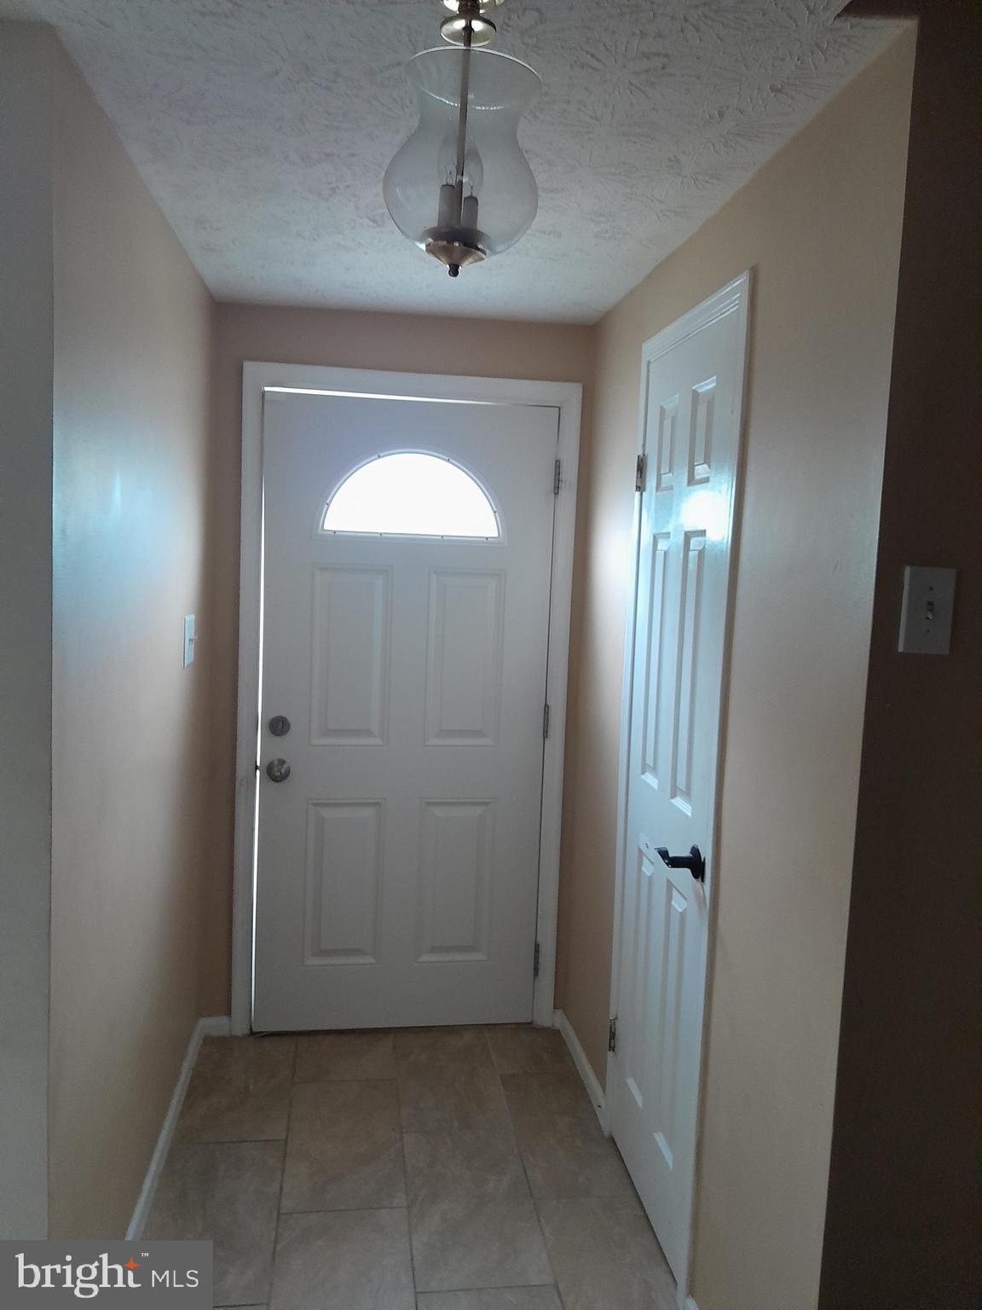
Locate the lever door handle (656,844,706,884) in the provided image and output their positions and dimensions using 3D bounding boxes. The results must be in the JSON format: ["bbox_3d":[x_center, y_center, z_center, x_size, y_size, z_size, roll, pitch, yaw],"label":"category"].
[{"bbox_3d":[0.394,0.424,2.169,0.066,0.068,0.125,2,6,-8],"label":"lever door handle"}]

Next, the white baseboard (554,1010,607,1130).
[{"bbox_3d":[0.277,1.246,3.111,0.025,0.075,0.645,2,6,-8],"label":"white baseboard"}]

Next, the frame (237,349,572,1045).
[{"bbox_3d":[-0.272,0.183,3.272,1.050,2.115,0.080,2,6,-8],"label":"frame"}]

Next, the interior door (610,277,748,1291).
[{"bbox_3d":[0.414,0.300,2.380,0.050,2.100,0.710,2,6,-8],"label":"interior door"}]

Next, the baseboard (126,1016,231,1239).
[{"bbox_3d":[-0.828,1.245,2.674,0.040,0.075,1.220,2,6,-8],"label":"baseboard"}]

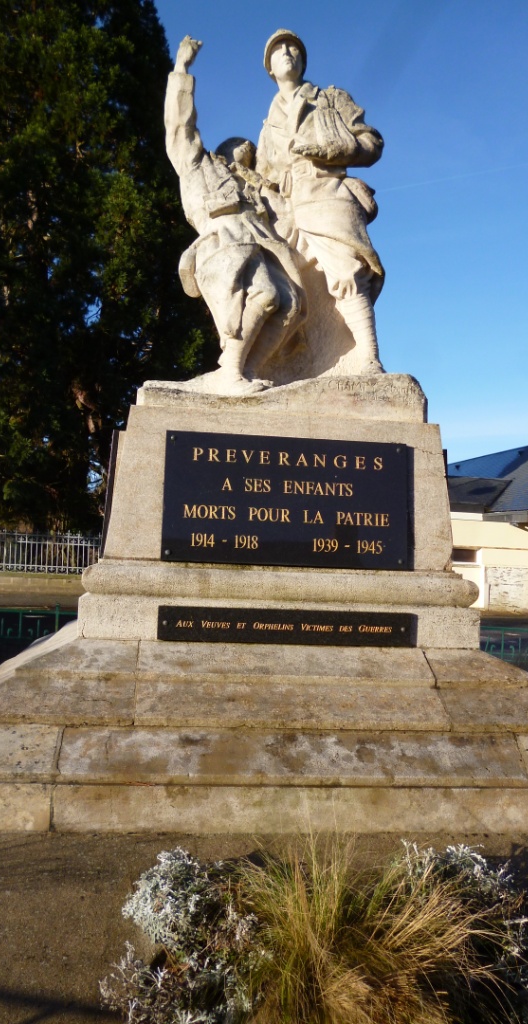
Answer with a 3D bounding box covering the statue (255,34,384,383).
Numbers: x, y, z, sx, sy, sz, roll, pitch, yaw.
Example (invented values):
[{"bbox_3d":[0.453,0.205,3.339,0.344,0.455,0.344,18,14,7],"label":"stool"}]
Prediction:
[{"bbox_3d":[0.340,-1.758,4.712,0.580,1.900,0.590,1,-4,20],"label":"statue"}]

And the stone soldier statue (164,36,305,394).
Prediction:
[{"bbox_3d":[-0.162,-1.585,4.455,0.520,1.860,0.600,5,-4,-34],"label":"stone soldier statue"}]

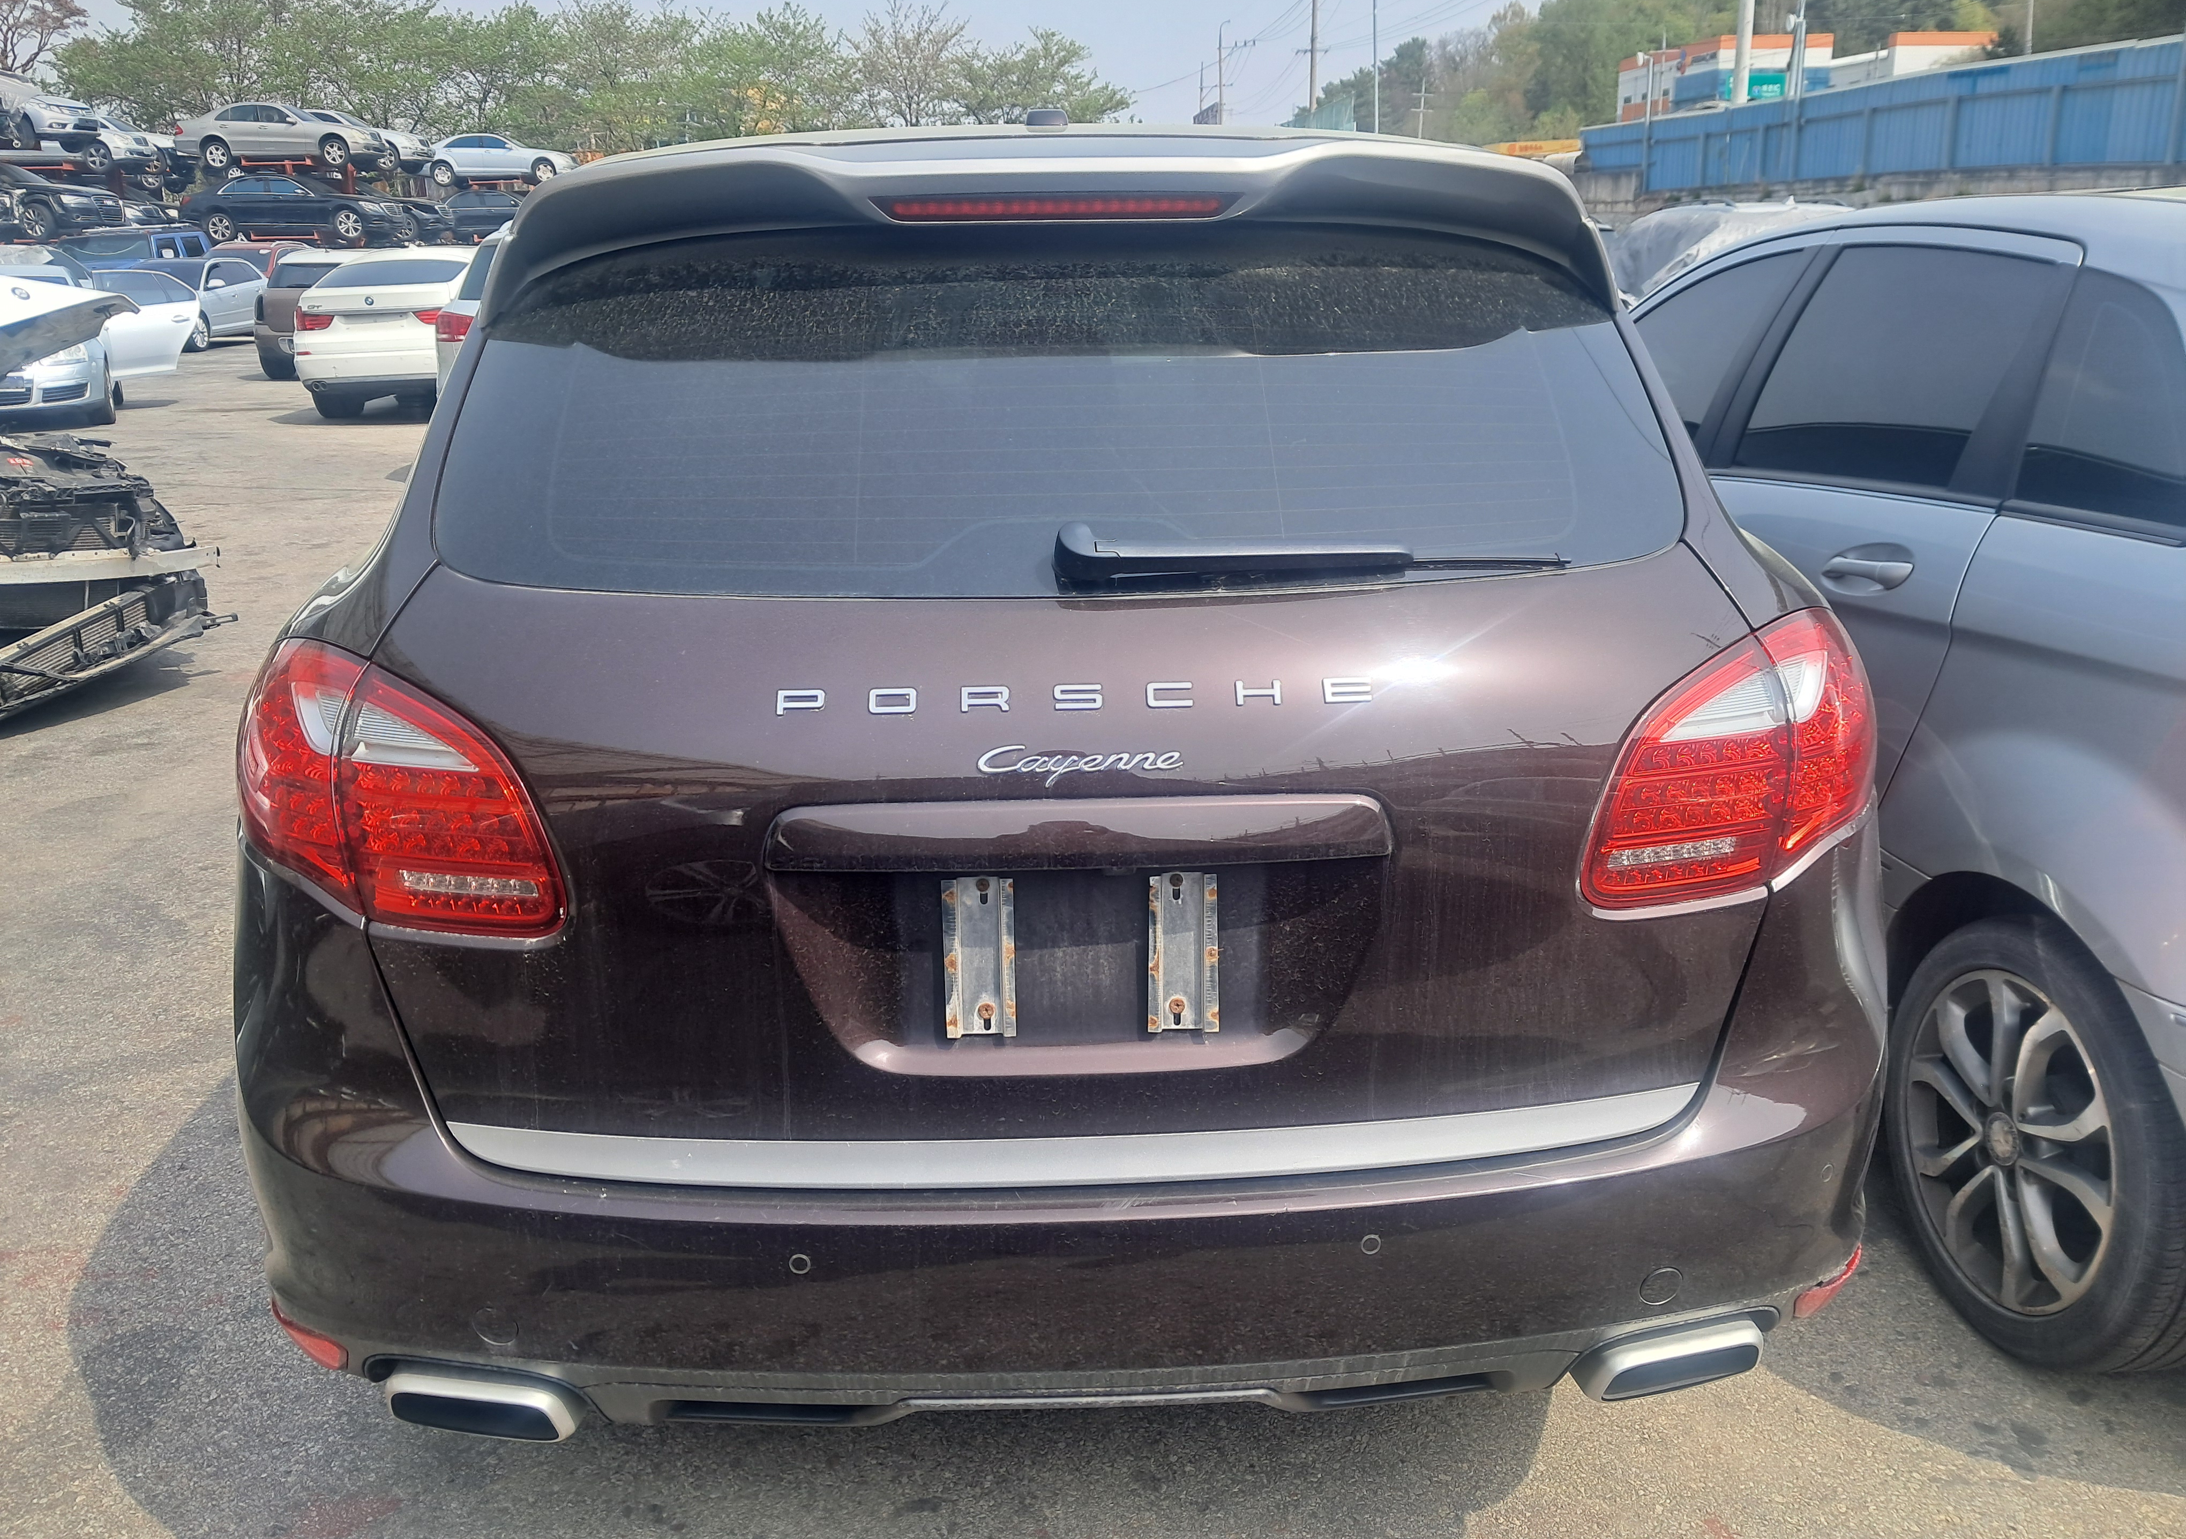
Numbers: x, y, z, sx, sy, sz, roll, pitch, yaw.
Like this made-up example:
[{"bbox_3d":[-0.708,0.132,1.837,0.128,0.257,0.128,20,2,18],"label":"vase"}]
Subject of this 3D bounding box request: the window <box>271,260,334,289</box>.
[{"bbox_3d":[-9.564,-6.102,21.009,1.120,0.380,0.100,0,-3,0],"label":"window"}]

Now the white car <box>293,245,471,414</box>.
[{"bbox_3d":[-6.624,-4.502,17.524,1.890,1.550,4.980,-2,17,-4],"label":"white car"}]

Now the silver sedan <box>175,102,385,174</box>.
[{"bbox_3d":[-19.874,-15.455,41.806,4.820,1.480,1.820,0,17,2],"label":"silver sedan"}]

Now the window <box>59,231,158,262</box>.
[{"bbox_3d":[-16.355,-8.659,28.300,1.450,0.500,0.120,-2,-11,-6],"label":"window"}]

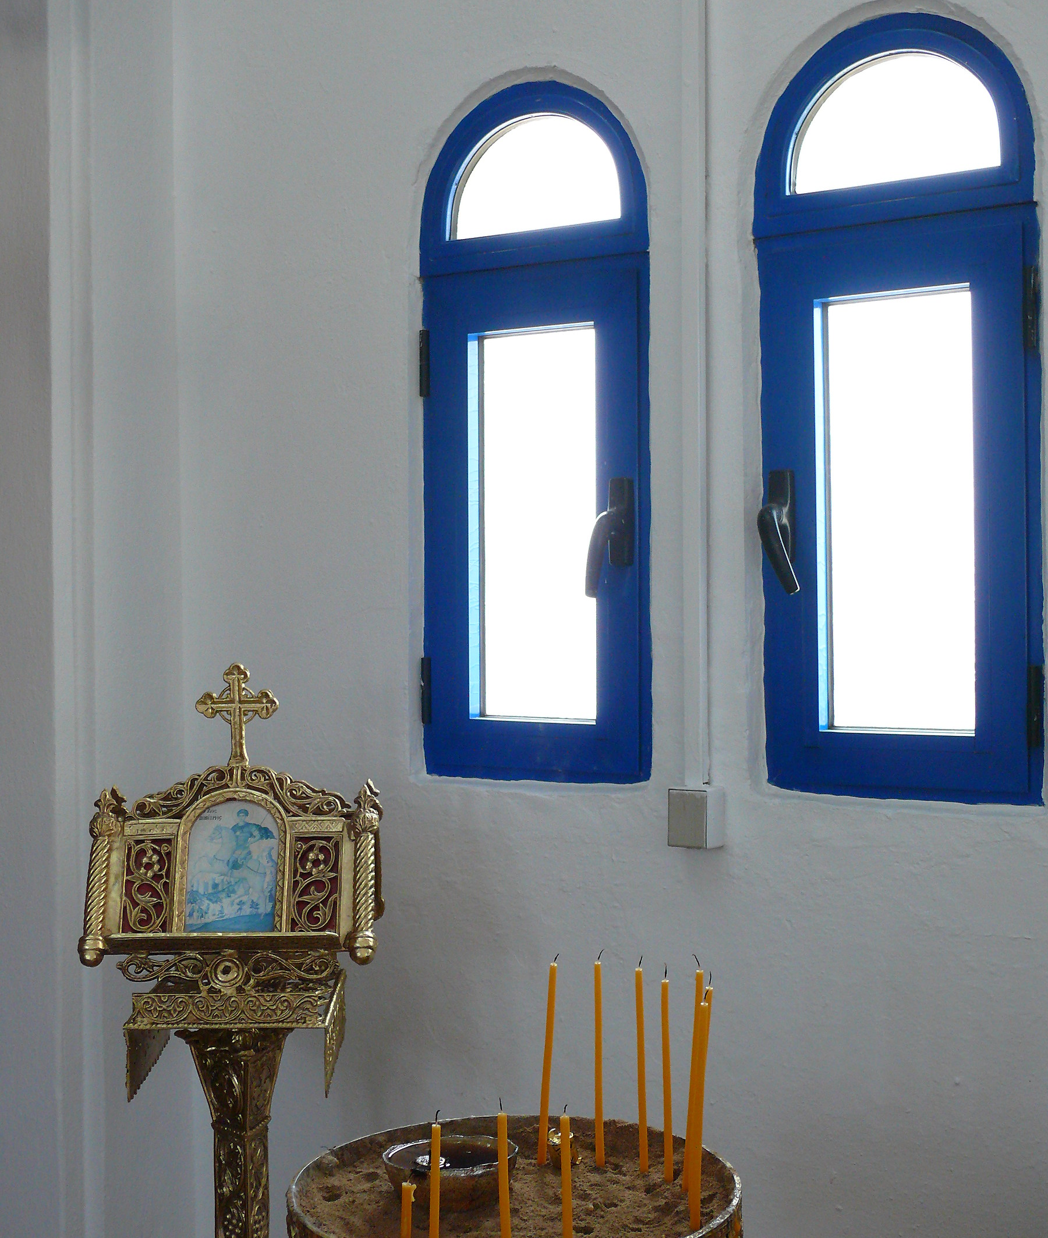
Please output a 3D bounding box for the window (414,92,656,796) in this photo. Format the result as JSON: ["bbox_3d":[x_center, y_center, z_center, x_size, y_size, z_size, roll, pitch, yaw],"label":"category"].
[{"bbox_3d":[0.024,-0.268,2.613,0.375,0.990,0.080,0,0,31],"label":"window"}]

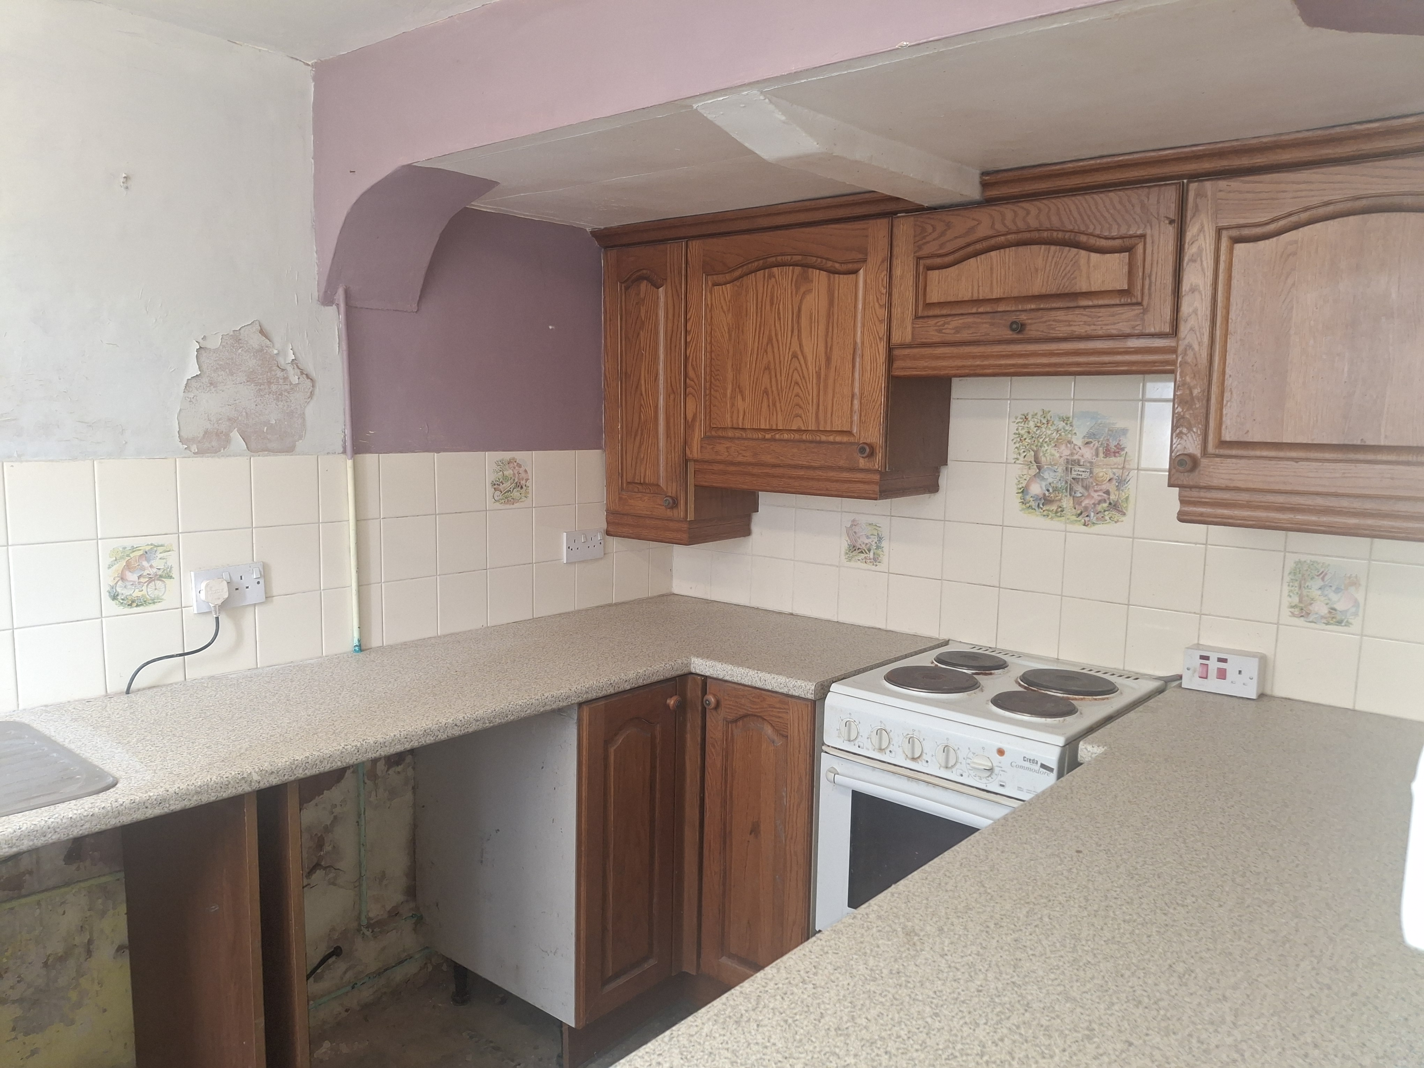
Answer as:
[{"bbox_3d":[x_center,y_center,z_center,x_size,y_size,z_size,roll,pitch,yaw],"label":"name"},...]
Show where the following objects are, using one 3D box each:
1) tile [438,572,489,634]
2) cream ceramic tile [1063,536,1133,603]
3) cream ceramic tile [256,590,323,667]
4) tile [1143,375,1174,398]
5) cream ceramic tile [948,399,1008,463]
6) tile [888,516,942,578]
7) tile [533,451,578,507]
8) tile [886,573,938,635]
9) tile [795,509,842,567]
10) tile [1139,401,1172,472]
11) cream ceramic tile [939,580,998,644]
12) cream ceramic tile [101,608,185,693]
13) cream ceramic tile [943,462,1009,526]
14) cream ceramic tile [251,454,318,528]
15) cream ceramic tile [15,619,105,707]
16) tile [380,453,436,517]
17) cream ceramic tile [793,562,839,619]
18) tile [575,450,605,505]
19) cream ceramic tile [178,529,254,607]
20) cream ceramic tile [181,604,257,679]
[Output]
[{"bbox_3d":[-0.639,0.174,2.631,0.010,0.151,0.151,7,9,40],"label":"tile"},{"bbox_3d":[0.865,0.077,2.307,0.150,0.150,0.008,7,9,40],"label":"cream ceramic tile"},{"bbox_3d":[-0.937,0.208,2.287,0.010,0.151,0.151,7,9,40],"label":"cream ceramic tile"},{"bbox_3d":[0.999,-0.360,2.186,0.150,0.150,0.010,7,9,39],"label":"tile"},{"bbox_3d":[0.650,-0.252,2.491,0.150,0.150,0.010,7,9,39],"label":"cream ceramic tile"},{"bbox_3d":[0.532,0.036,2.651,0.150,0.150,0.007,7,9,39],"label":"tile"},{"bbox_3d":[-0.427,-0.150,2.783,0.008,0.150,0.150,7,9,40],"label":"tile"},{"bbox_3d":[0.529,0.187,2.669,0.150,0.150,0.007,7,9,39],"label":"tile"},{"bbox_3d":[0.298,0.008,2.845,0.150,0.150,0.007,7,9,39],"label":"tile"},{"bbox_3d":[1.006,-0.211,2.227,0.150,0.150,0.007,7,9,39],"label":"tile"},{"bbox_3d":[0.645,0.201,2.572,0.150,0.150,0.007,7,9,39],"label":"cream ceramic tile"},{"bbox_3d":[-1.137,0.231,2.057,0.010,0.151,0.151,7,9,40],"label":"cream ceramic tile"},{"bbox_3d":[0.639,-0.099,2.482,0.150,0.150,0.008,7,9,40],"label":"cream ceramic tile"},{"bbox_3d":[-0.922,-0.094,2.235,0.007,0.150,0.150,7,9,39],"label":"cream ceramic tile"},{"bbox_3d":[-1.212,0.241,1.911,0.010,0.150,0.150,7,9,40],"label":"cream ceramic tile"},{"bbox_3d":[-0.735,-0.117,2.479,0.010,0.151,0.151,7,9,40],"label":"tile"},{"bbox_3d":[0.289,0.157,2.822,0.149,0.147,0.009,7,9,39],"label":"cream ceramic tile"},{"bbox_3d":[-0.329,-0.164,2.905,0.010,0.150,0.150,7,9,40],"label":"tile"},{"bbox_3d":[-1.022,0.068,2.130,0.009,0.149,0.149,7,9,41],"label":"cream ceramic tile"},{"bbox_3d":[-1.024,0.217,2.148,0.009,0.148,0.149,7,9,41],"label":"cream ceramic tile"}]

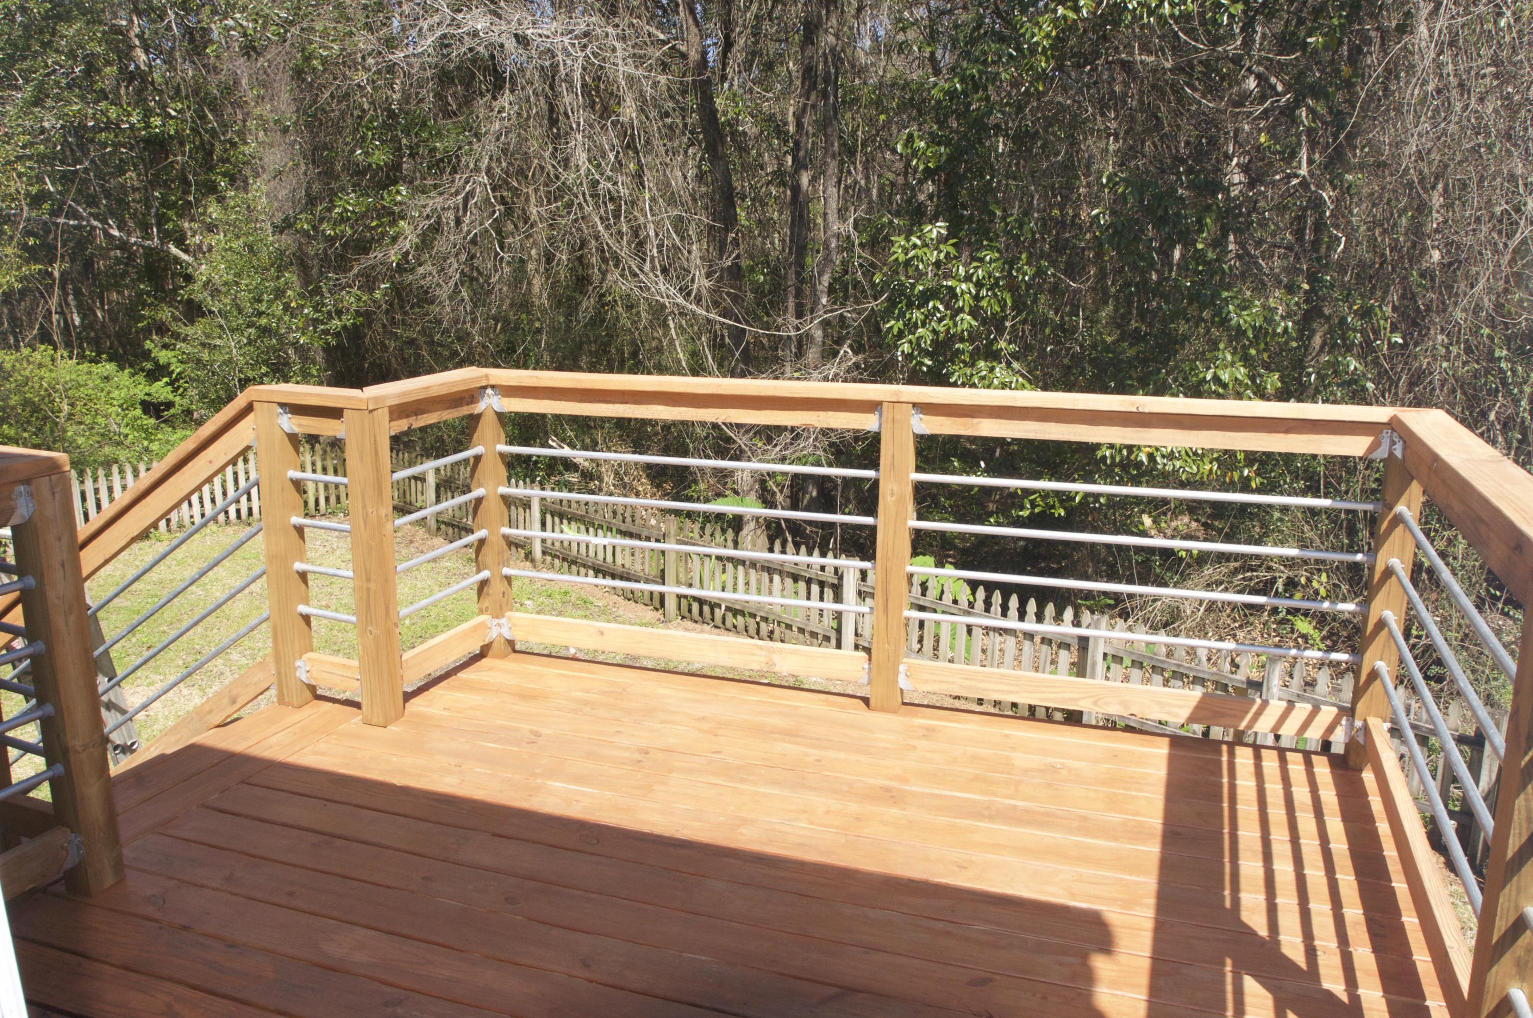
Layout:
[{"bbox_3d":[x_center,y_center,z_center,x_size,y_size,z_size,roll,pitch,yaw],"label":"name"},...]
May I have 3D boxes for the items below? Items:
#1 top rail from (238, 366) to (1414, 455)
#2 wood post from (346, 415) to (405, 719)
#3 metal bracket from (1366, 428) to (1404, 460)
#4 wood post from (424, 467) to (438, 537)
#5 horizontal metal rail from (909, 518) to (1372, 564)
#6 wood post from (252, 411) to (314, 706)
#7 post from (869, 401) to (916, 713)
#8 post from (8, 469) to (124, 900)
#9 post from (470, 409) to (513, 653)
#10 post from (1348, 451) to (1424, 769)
[{"bbox_3d":[0.085,-0.251,3.108,3.355,0.130,0.779,4,13,17],"label":"top rail"},{"bbox_3d":[-1.200,0.185,3.264,0.088,1.000,0.088,4,13,15],"label":"wood post"},{"bbox_3d":[1.689,-0.176,2.905,0.085,0.080,0.055,4,13,17],"label":"metal bracket"},{"bbox_3d":[-3.942,-0.141,12.500,0.090,0.970,0.090,4,13,17],"label":"wood post"},{"bbox_3d":[1.077,0.093,3.187,1.350,0.025,0.025,4,13,17],"label":"horizontal metal rail"},{"bbox_3d":[-1.541,0.155,3.402,0.088,1.000,0.088,5,13,19],"label":"wood post"},{"bbox_3d":[0.405,0.163,3.426,0.088,1.000,0.088,4,13,17],"label":"post"},{"bbox_3d":[-1.526,0.391,2.333,0.088,0.972,0.088,5,13,21],"label":"post"},{"bbox_3d":[-0.996,0.049,3.856,0.088,1.000,0.088,4,13,17],"label":"post"},{"bbox_3d":[1.747,0.258,3.010,0.088,1.000,0.088,4,13,17],"label":"post"}]

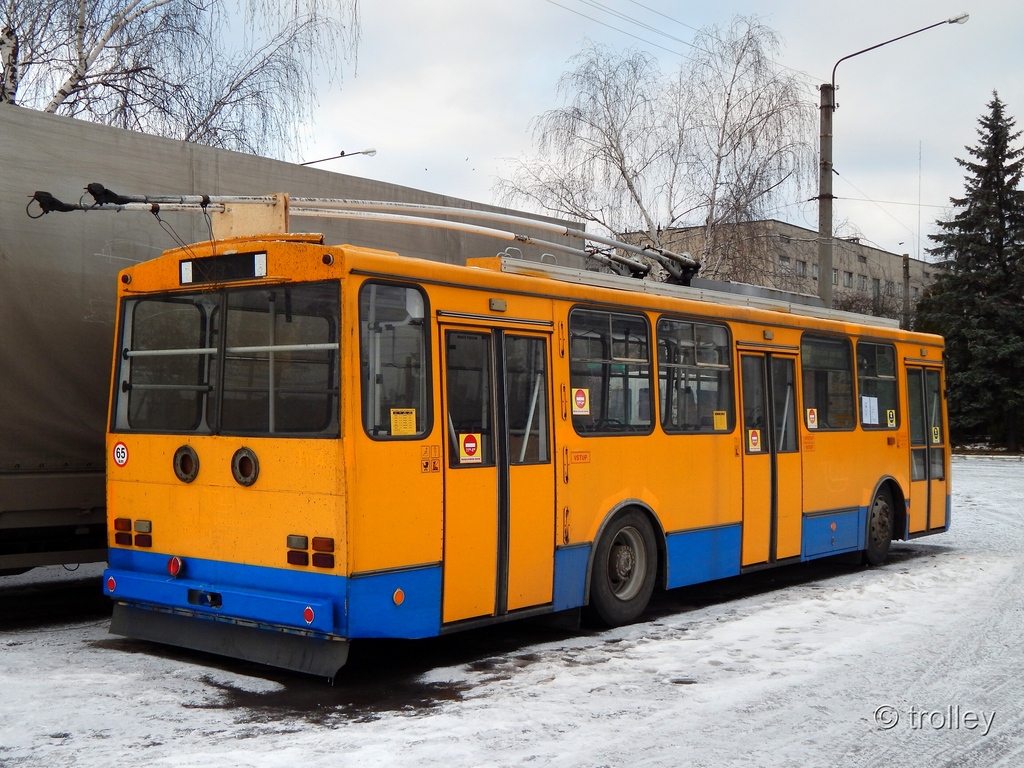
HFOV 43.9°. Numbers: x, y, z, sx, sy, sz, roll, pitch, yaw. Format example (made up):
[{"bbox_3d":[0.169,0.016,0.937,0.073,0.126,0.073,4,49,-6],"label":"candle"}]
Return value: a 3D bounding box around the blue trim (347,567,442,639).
[{"bbox_3d":[-0.765,1.437,8.239,0.050,0.470,0.885,-1,-2,38],"label":"blue trim"}]

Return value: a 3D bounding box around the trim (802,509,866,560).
[{"bbox_3d":[3.458,1.597,13.658,0.050,0.490,1.660,-1,-2,38],"label":"trim"}]

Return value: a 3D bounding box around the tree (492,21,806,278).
[{"bbox_3d":[4.945,-4.977,43.828,10.931,15.475,9.291,0,-1,0],"label":"tree"}]

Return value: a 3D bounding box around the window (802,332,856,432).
[{"bbox_3d":[3.380,0.000,13.630,0.060,1.020,1.370,-4,-4,38],"label":"window"}]

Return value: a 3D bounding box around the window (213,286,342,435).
[{"bbox_3d":[-1.555,-0.155,8.398,1.230,1.000,0.060,-1,-4,38],"label":"window"}]

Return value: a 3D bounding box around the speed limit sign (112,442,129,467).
[{"bbox_3d":[-2.872,0.520,9.339,0.200,0.200,0.015,-1,-2,38],"label":"speed limit sign"}]

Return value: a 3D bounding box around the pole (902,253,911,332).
[{"bbox_3d":[12.692,-0.737,40.923,0.200,6.974,0.200,-1,-2,38],"label":"pole"}]

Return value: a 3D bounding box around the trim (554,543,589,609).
[{"bbox_3d":[0.441,1.478,9.787,0.050,0.485,0.480,-1,-2,38],"label":"trim"}]

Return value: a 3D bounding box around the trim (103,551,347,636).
[{"bbox_3d":[-2.014,1.402,8.614,2.440,0.410,0.150,-1,-2,38],"label":"trim"}]

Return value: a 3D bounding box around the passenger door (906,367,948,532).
[{"bbox_3d":[5.148,0.817,15.869,0.070,2.010,1.290,-2,-3,38],"label":"passenger door"}]

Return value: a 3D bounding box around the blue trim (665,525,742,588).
[{"bbox_3d":[1.719,1.533,11.427,0.050,0.485,1.370,-1,-2,38],"label":"blue trim"}]

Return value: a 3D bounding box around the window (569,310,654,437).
[{"bbox_3d":[0.796,-0.091,10.314,0.060,1.020,1.220,-4,-4,38],"label":"window"}]

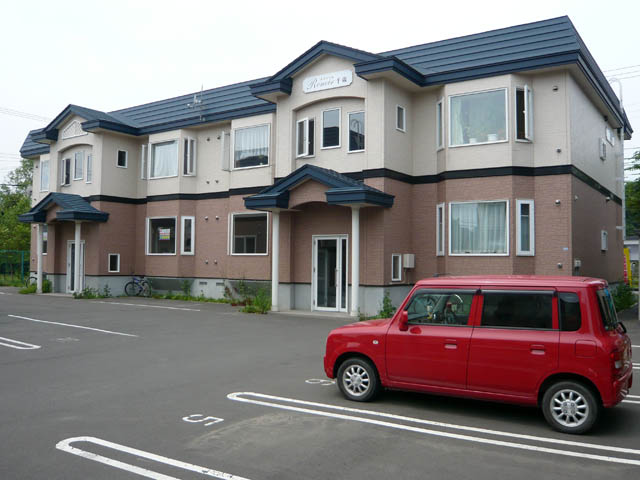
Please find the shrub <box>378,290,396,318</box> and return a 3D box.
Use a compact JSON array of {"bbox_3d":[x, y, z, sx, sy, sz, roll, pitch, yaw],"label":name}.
[{"bbox_3d":[1.875,1.800,16.431,0.450,0.790,0.450,-1,-3,35],"label":"shrub"}]

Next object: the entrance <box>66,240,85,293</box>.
[{"bbox_3d":[-9.820,1.099,23.811,1.200,2.120,0.150,-1,-2,34],"label":"entrance"}]

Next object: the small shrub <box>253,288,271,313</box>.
[{"bbox_3d":[-1.823,1.894,18.433,0.500,0.740,0.480,-1,-3,35],"label":"small shrub"}]

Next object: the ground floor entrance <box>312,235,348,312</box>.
[{"bbox_3d":[0.317,1.011,17.855,1.240,2.300,0.150,-1,-3,35],"label":"ground floor entrance"}]

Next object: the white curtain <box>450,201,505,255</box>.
[{"bbox_3d":[4.084,-0.291,15.243,1.480,1.340,0.100,-1,-2,34],"label":"white curtain"}]

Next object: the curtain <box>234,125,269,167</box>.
[{"bbox_3d":[-2.271,-3.116,19.614,1.480,1.330,0.100,-1,-2,34],"label":"curtain"}]

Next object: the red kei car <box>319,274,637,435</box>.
[{"bbox_3d":[1.810,1.205,7.130,3.395,1.505,1.480,-1,-2,32],"label":"red kei car"}]

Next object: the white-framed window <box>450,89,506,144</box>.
[{"bbox_3d":[4.309,-3.316,16.138,1.690,1.510,0.120,-1,-2,35],"label":"white-framed window"}]

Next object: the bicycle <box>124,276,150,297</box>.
[{"bbox_3d":[-7.386,1.844,23.982,1.600,0.930,0.500,-1,-3,35],"label":"bicycle"}]

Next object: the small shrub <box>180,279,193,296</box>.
[{"bbox_3d":[-4.735,1.702,20.983,0.450,0.660,0.450,-1,-2,34],"label":"small shrub"}]

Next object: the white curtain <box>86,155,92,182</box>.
[{"bbox_3d":[-8.968,-2.776,23.036,0.400,1.050,0.100,-1,-2,34],"label":"white curtain"}]

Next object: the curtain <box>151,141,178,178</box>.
[{"bbox_3d":[-6.254,-3.238,23.793,1.560,1.450,0.120,-1,-3,35],"label":"curtain"}]

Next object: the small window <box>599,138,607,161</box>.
[{"bbox_3d":[8.704,-2.776,18.189,0.120,0.650,0.750,-1,-2,34],"label":"small window"}]

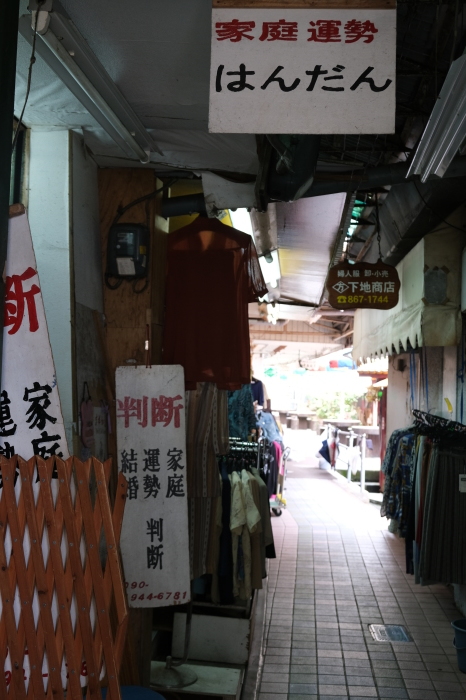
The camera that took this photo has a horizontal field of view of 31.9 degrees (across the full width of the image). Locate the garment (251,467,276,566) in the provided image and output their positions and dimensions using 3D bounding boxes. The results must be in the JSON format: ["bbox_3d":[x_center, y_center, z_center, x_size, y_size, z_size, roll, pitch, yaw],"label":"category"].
[{"bbox_3d":[0.130,0.944,4.600,0.150,0.560,0.430,2,-3,-20],"label":"garment"}]

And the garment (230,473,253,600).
[{"bbox_3d":[0.028,1.017,4.500,0.140,0.680,0.430,1,-3,-14],"label":"garment"}]

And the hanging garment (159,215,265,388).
[{"bbox_3d":[-0.112,-0.216,3.800,0.520,0.800,0.140,0,-3,2],"label":"hanging garment"}]

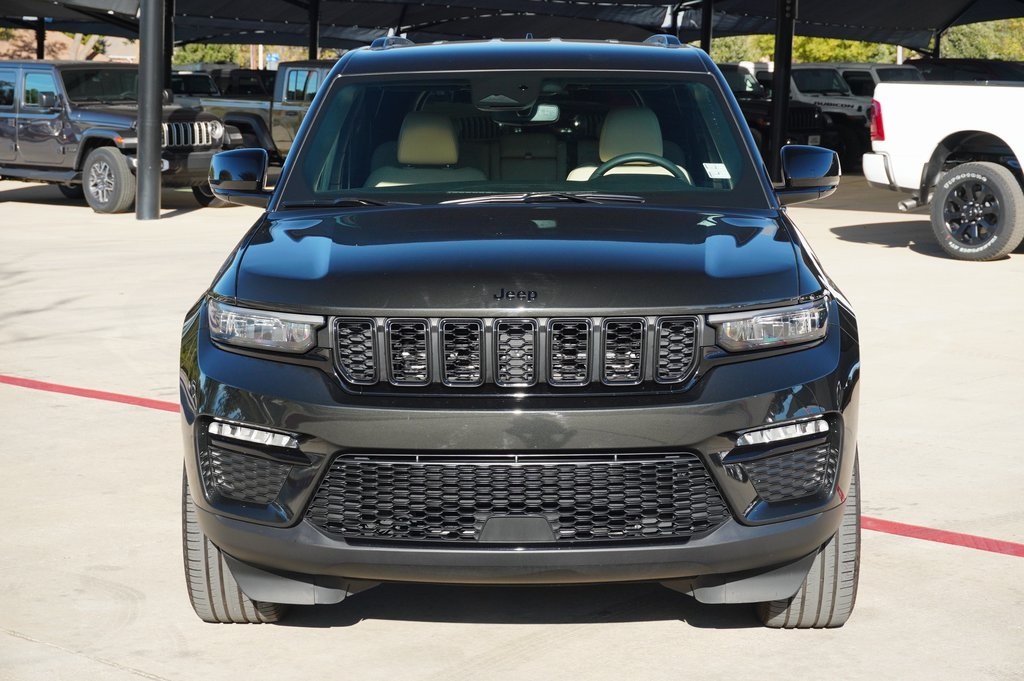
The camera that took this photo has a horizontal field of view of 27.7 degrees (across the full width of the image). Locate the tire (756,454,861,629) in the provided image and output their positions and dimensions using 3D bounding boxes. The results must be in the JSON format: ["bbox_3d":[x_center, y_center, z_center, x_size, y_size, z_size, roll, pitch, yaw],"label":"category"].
[{"bbox_3d":[0.856,0.452,6.123,0.275,0.773,0.773,0,7,1],"label":"tire"}]

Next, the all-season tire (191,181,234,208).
[{"bbox_3d":[-3.707,-2.065,26.037,0.810,0.810,0.260,7,10,43],"label":"all-season tire"}]

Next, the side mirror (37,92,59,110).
[{"bbox_3d":[-5.675,-2.935,25.375,0.130,0.220,0.220,7,10,43],"label":"side mirror"}]

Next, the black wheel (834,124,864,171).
[{"bbox_3d":[5.866,-3.405,36.600,0.830,0.830,0.285,7,10,43],"label":"black wheel"}]

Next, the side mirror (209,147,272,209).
[{"bbox_3d":[-0.921,-0.549,7.035,0.225,0.205,0.150,0,7,1],"label":"side mirror"}]

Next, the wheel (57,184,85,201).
[{"bbox_3d":[-5.884,-2.319,28.086,0.810,0.810,0.260,7,10,43],"label":"wheel"}]

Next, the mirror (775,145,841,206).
[{"bbox_3d":[0.997,-0.557,7.002,0.225,0.205,0.150,0,7,1],"label":"mirror"}]

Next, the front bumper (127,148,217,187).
[{"bbox_3d":[-3.859,-2.089,25.068,0.360,0.390,1.660,7,10,43],"label":"front bumper"}]

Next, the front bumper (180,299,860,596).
[{"bbox_3d":[0.015,0.282,5.481,1.870,0.770,0.580,0,7,1],"label":"front bumper"}]

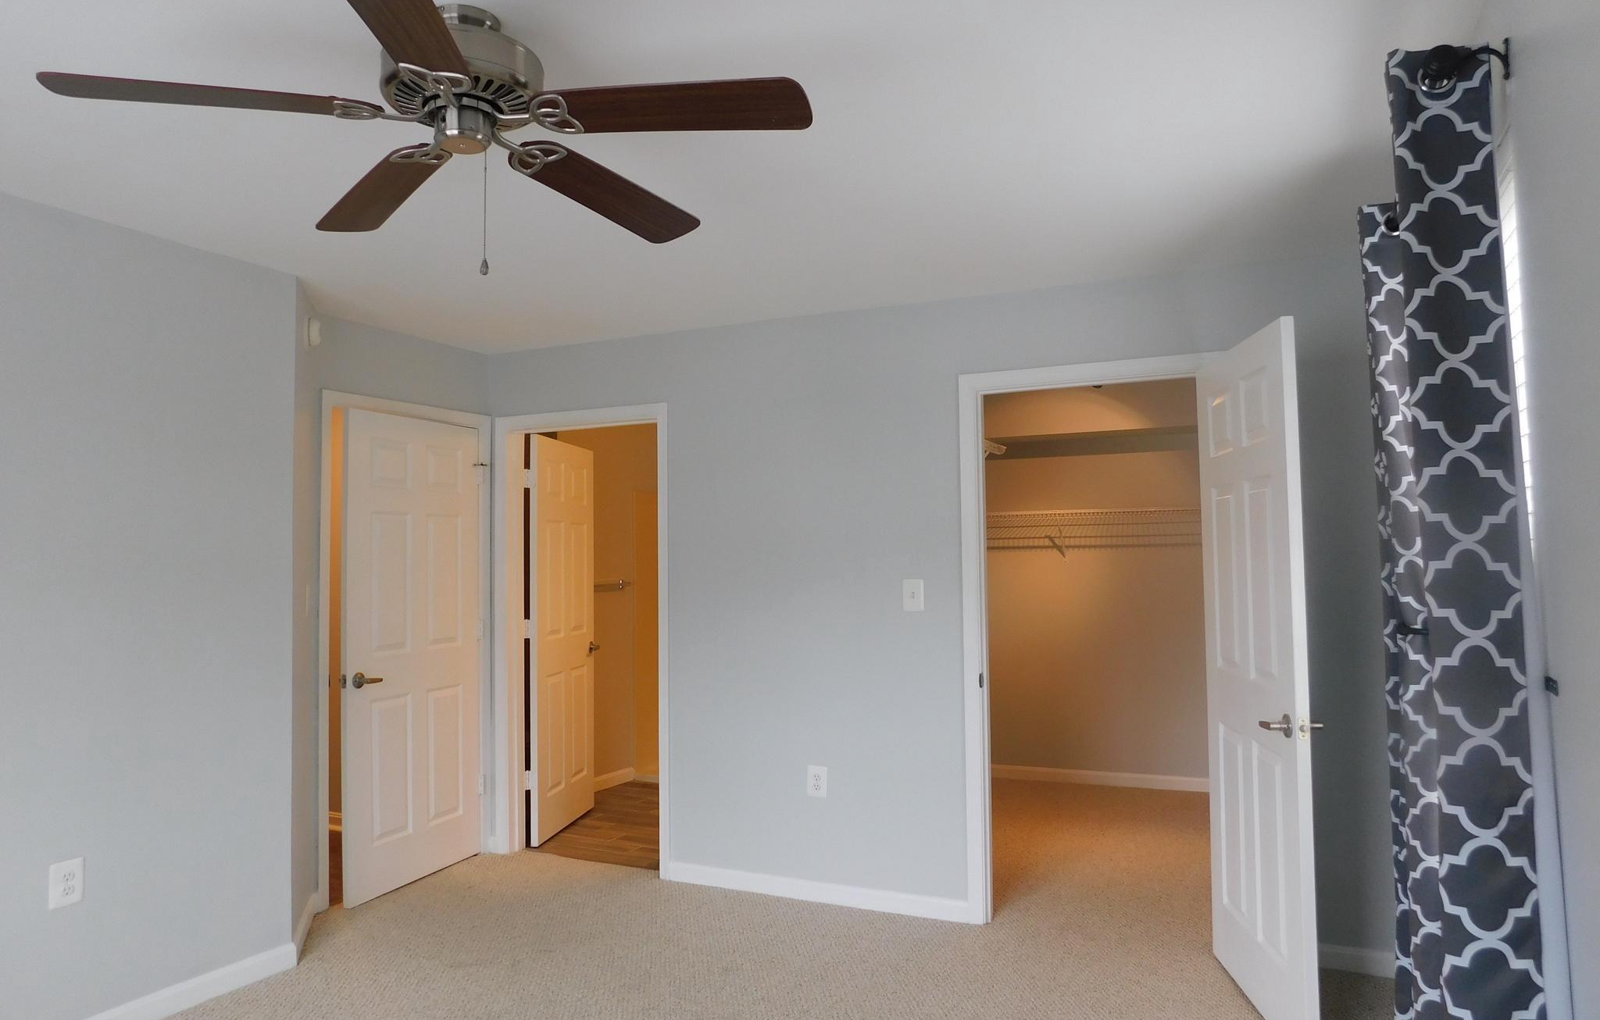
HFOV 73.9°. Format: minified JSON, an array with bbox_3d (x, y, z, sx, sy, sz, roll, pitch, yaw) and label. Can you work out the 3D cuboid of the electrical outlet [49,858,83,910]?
[{"bbox_3d":[-2.099,1.073,3.049,0.009,0.122,0.084,-2,-3,26],"label":"electrical outlet"}]

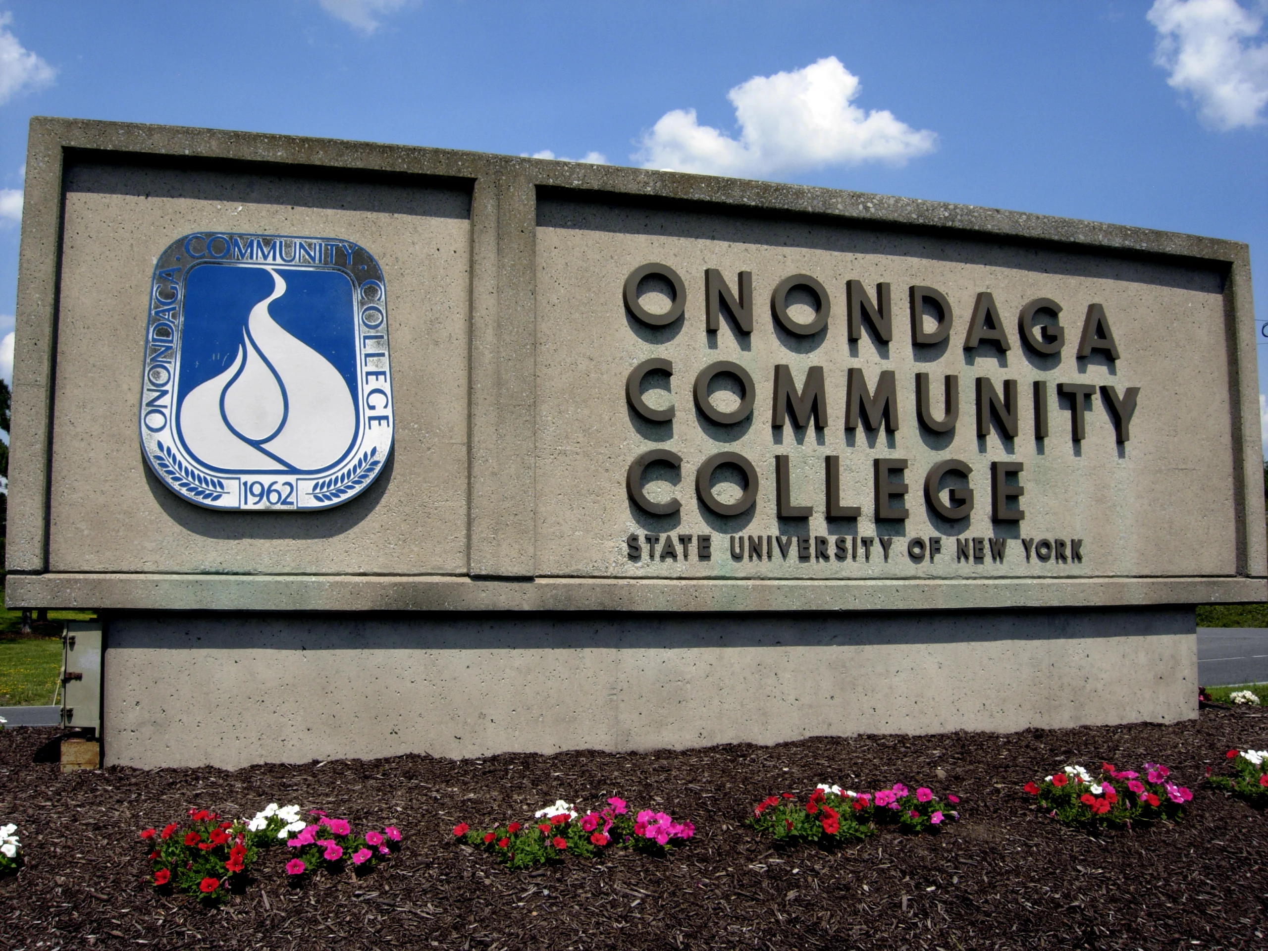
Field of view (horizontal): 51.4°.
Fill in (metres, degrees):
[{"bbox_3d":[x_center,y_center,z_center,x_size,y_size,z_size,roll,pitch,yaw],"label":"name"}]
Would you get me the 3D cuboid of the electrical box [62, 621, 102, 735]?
[{"bbox_3d":[-2.375,0.867,5.700,0.160,0.480,0.360,2,-7,-18],"label":"electrical box"}]

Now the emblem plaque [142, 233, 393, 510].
[{"bbox_3d":[-1.634,-0.473,5.935,1.090,1.250,0.050,2,-7,-18],"label":"emblem plaque"}]

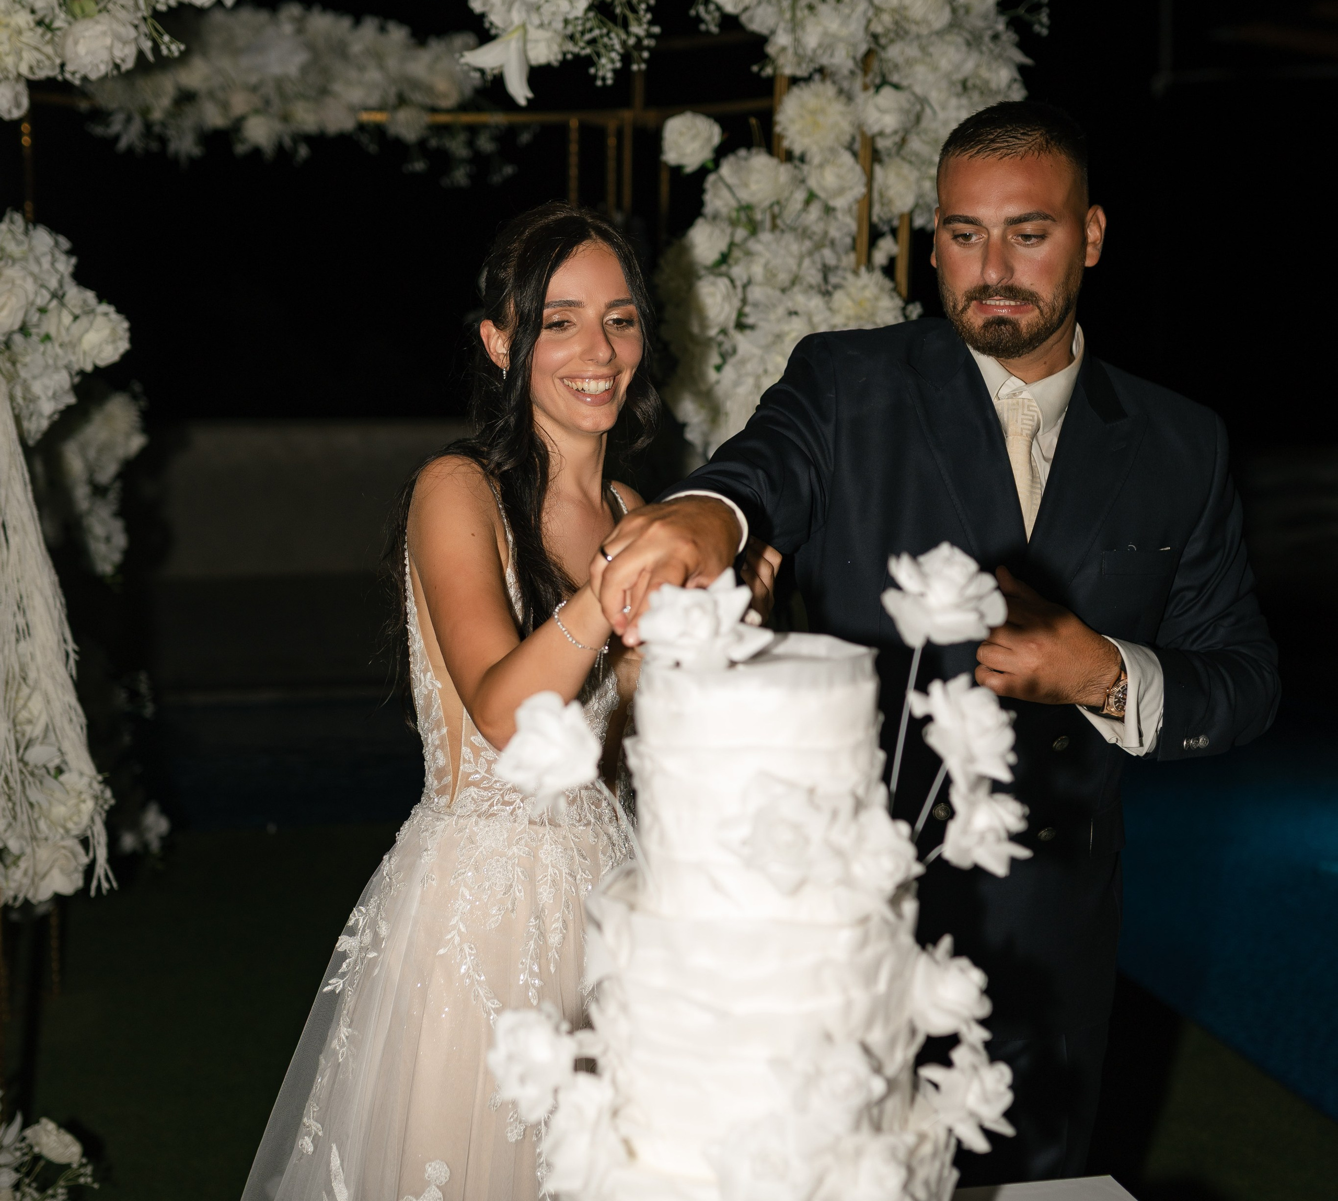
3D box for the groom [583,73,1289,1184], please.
[{"bbox_3d":[0.298,0.410,1.888,0.720,1.800,0.680,1,7,6],"label":"groom"}]

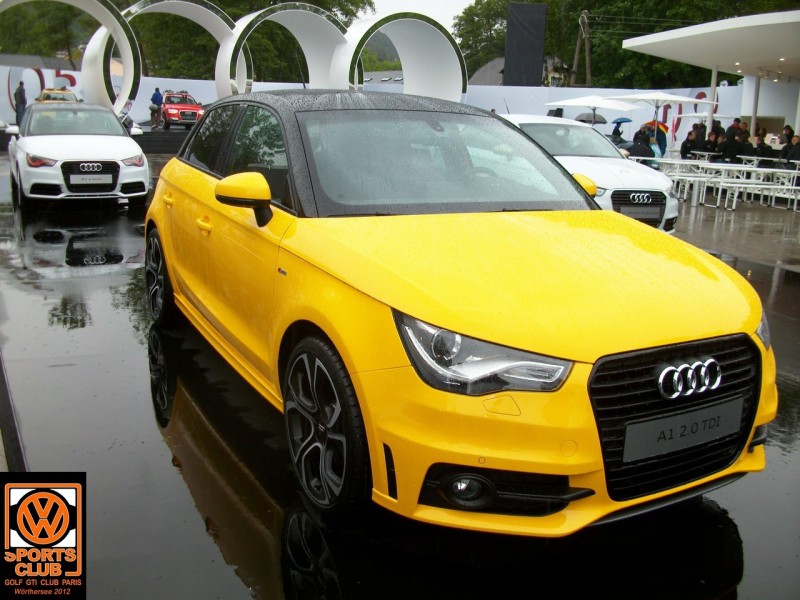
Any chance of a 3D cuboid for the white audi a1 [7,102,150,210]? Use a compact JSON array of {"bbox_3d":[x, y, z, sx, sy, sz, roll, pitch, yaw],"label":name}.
[{"bbox_3d":[-4.985,-2.306,12.051,1.800,1.420,3.950,-5,14,-27],"label":"white audi a1"}]

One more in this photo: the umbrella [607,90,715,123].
[{"bbox_3d":[6.718,-4.187,20.500,2.500,2.350,2.500,11,16,30],"label":"umbrella"}]

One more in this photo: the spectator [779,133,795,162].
[{"bbox_3d":[10.382,-3.755,21.000,0.500,1.450,0.450,9,15,24],"label":"spectator"}]

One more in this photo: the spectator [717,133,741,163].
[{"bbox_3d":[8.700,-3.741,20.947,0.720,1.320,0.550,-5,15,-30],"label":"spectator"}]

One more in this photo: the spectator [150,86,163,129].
[{"bbox_3d":[-10.597,-8.357,34.235,0.520,1.780,0.360,1,13,-6],"label":"spectator"}]

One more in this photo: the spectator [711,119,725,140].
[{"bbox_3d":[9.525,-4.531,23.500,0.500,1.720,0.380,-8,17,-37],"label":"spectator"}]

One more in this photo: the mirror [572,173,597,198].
[{"bbox_3d":[0.901,-0.528,3.880,0.210,0.180,0.150,-5,16,-29],"label":"mirror"}]

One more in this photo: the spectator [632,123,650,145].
[{"bbox_3d":[6.147,-3.754,20.000,0.500,1.550,0.400,11,16,32],"label":"spectator"}]

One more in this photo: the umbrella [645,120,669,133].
[{"bbox_3d":[6.841,-4.501,21.000,0.980,0.620,0.980,18,12,-4],"label":"umbrella"}]

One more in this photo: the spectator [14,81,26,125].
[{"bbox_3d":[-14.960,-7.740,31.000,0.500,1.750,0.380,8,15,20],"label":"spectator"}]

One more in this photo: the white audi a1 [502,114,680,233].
[{"bbox_3d":[1.869,-1.664,10.200,1.800,1.420,3.950,-3,14,-22],"label":"white audi a1"}]

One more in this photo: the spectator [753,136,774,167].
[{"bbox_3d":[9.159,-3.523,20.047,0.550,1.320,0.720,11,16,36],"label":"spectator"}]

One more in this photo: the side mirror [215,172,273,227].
[{"bbox_3d":[-0.607,-0.390,3.050,0.210,0.180,0.150,-5,16,-29],"label":"side mirror"}]

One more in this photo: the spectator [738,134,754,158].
[{"bbox_3d":[9.018,-3.663,20.647,0.550,1.320,0.720,11,16,36],"label":"spectator"}]

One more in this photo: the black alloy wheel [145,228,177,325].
[{"bbox_3d":[-1.365,-0.151,4.688,0.220,0.610,0.610,-5,16,-29],"label":"black alloy wheel"}]

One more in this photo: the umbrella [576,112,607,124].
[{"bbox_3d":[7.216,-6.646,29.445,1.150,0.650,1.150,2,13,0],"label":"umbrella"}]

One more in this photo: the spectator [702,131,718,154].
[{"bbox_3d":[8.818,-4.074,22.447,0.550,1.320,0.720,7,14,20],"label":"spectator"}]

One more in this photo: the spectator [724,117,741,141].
[{"bbox_3d":[9.295,-4.211,22.098,0.520,1.770,0.360,-2,13,-17],"label":"spectator"}]

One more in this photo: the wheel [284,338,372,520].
[{"bbox_3d":[-0.183,0.411,2.598,0.220,0.610,0.610,-5,16,-29],"label":"wheel"}]

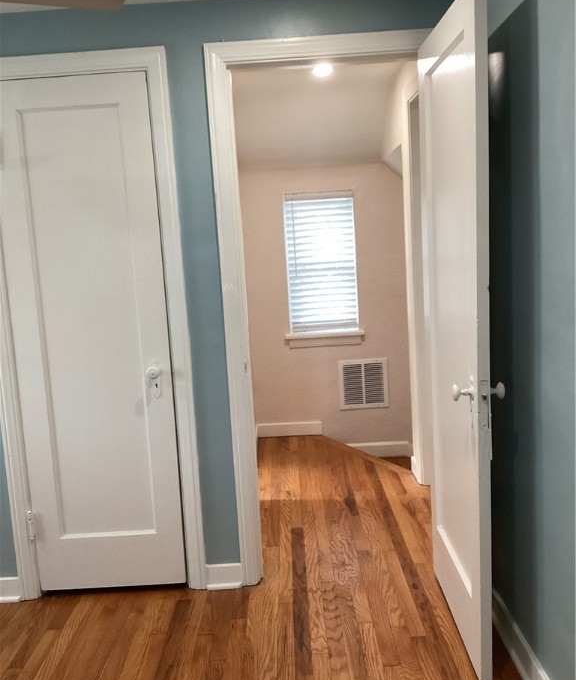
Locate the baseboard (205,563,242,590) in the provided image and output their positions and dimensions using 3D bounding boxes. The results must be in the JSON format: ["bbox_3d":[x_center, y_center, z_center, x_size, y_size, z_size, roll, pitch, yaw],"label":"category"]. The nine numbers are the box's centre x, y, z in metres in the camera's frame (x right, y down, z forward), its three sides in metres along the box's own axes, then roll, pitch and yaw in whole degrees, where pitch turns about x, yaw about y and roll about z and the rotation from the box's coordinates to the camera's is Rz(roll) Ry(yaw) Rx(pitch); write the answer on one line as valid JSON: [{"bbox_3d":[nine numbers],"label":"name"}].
[{"bbox_3d":[-0.259,0.949,2.780,0.141,0.108,0.025,-3,9,1],"label":"baseboard"}]

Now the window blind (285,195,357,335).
[{"bbox_3d":[0.228,-0.516,4.620,0.458,0.940,0.050,-3,9,1],"label":"window blind"}]

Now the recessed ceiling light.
[{"bbox_3d":[0.184,-1.390,3.549,0.120,0.030,0.120,-3,9,1],"label":"recessed ceiling light"}]

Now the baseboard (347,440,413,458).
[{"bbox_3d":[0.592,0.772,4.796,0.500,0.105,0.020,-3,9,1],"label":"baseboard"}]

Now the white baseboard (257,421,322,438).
[{"bbox_3d":[0.012,0.627,4.779,0.445,0.095,0.020,-3,9,1],"label":"white baseboard"}]

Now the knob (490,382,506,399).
[{"bbox_3d":[0.608,0.149,2.018,0.062,0.052,0.052,-3,9,1],"label":"knob"}]

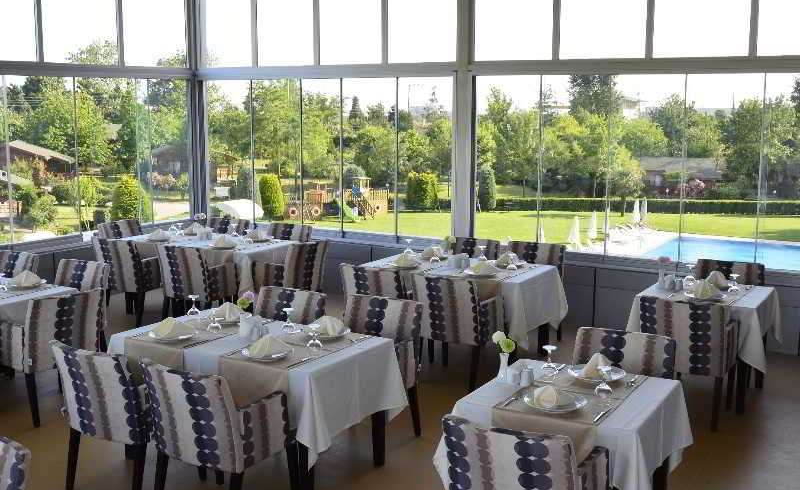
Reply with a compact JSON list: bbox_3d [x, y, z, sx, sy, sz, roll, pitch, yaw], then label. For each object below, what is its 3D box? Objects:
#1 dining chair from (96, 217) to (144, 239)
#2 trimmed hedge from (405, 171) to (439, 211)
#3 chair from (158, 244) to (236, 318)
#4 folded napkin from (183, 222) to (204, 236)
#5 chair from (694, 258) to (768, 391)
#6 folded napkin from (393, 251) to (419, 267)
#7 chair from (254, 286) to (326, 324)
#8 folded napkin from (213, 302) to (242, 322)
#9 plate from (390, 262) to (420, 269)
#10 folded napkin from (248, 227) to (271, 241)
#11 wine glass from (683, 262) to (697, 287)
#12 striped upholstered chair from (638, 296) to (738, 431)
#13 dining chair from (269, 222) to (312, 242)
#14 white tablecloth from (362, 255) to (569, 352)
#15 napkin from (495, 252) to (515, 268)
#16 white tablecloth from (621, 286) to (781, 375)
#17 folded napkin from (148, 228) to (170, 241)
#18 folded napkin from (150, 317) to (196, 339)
[{"bbox_3d":[-2.730,0.198,9.064,0.610,0.870,0.550,5,10,30],"label":"dining chair"},{"bbox_3d":[1.616,-4.058,65.000,2.500,3.000,2.400,0,9,0],"label":"trimmed hedge"},{"bbox_3d":[-1.859,0.382,8.163,0.560,0.840,0.600,5,10,30],"label":"chair"},{"bbox_3d":[-2.112,-0.163,8.898,0.190,0.110,0.145,6,11,31],"label":"folded napkin"},{"bbox_3d":[2.503,0.586,6.756,0.550,0.840,0.610,5,10,30],"label":"chair"},{"bbox_3d":[0.046,0.114,7.177,0.200,0.100,0.160,5,10,30],"label":"folded napkin"},{"bbox_3d":[-0.855,0.774,5.559,0.550,0.870,0.610,5,10,30],"label":"chair"},{"bbox_3d":[-1.062,0.410,5.379,0.180,0.110,0.140,6,11,31],"label":"folded napkin"},{"bbox_3d":[0.038,0.174,7.215,0.280,0.025,0.280,0,9,0],"label":"plate"},{"bbox_3d":[-1.389,-0.108,8.545,0.200,0.100,0.160,5,10,30],"label":"folded napkin"},{"bbox_3d":[2.152,0.245,6.406,0.080,0.165,0.080,6,11,31],"label":"wine glass"},{"bbox_3d":[1.972,0.740,5.945,0.570,0.860,0.570,6,11,31],"label":"striped upholstered chair"},{"bbox_3d":[-1.271,0.254,8.885,0.570,0.860,0.570,6,11,31],"label":"dining chair"},{"bbox_3d":[0.487,0.434,7.339,1.580,0.530,0.920,6,11,31],"label":"white tablecloth"},{"bbox_3d":[0.883,0.117,7.158,0.200,0.100,0.160,5,10,30],"label":"napkin"},{"bbox_3d":[2.220,0.540,6.283,0.940,0.440,0.930,5,10,30],"label":"white tablecloth"},{"bbox_3d":[-2.385,-0.113,8.572,0.200,0.100,0.160,5,10,30],"label":"folded napkin"},{"bbox_3d":[-1.318,0.462,5.003,0.220,0.100,0.180,5,10,30],"label":"folded napkin"}]

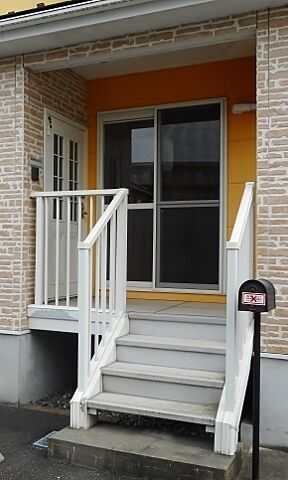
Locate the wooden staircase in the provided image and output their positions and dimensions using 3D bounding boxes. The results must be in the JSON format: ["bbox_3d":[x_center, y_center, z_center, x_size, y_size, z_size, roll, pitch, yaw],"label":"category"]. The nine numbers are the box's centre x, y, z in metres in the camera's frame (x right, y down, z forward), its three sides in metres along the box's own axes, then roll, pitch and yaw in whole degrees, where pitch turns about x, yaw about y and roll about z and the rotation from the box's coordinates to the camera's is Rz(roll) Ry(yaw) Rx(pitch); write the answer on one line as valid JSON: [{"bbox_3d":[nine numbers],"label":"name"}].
[{"bbox_3d":[0.181,1.010,3.700,1.013,0.707,0.823,0,-1,22],"label":"wooden staircase"}]

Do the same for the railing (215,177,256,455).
[{"bbox_3d":[0.690,0.478,3.465,0.161,1.933,0.794,0,-1,22],"label":"railing"}]

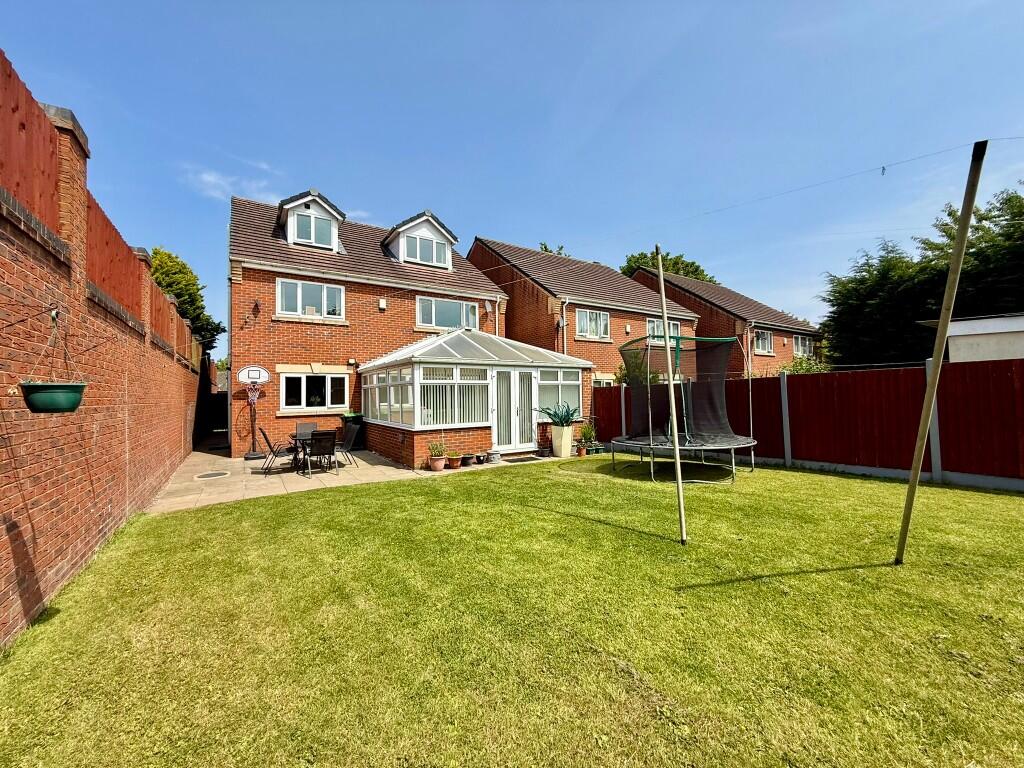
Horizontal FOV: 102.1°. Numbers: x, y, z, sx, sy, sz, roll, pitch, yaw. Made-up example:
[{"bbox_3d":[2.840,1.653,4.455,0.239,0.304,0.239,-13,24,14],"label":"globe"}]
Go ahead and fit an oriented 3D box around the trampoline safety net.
[{"bbox_3d":[3.111,0.125,7.735,2.300,1.860,2.300,-1,-2,1],"label":"trampoline safety net"}]

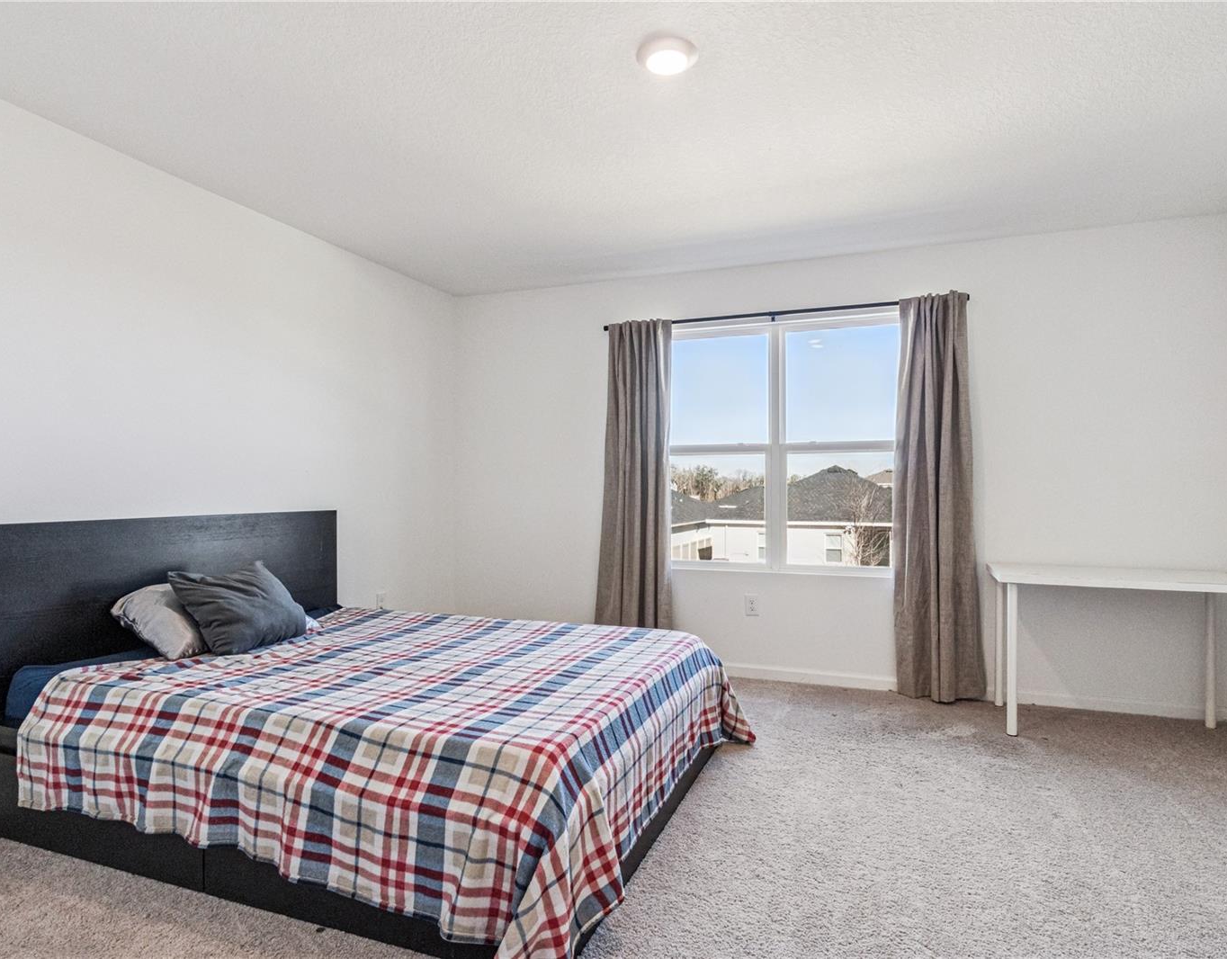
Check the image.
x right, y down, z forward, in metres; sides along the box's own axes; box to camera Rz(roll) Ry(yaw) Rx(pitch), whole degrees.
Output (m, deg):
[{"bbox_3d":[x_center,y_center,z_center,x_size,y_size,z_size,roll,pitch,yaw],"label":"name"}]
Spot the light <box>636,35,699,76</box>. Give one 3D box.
[{"bbox_3d":[0.166,-1.275,2.185,0.190,0.030,0.190,0,0,0],"label":"light"}]

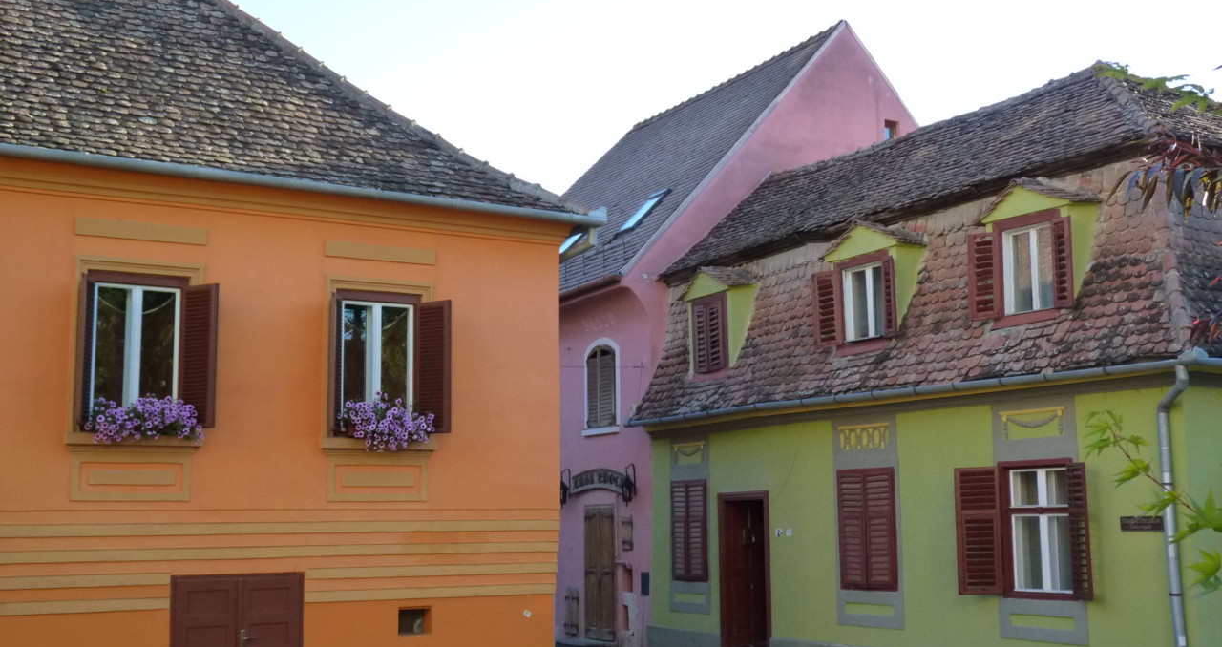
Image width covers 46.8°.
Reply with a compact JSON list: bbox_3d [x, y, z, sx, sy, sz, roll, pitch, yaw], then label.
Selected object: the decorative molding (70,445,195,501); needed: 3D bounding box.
[{"bbox_3d":[-4.230,1.332,12.544,1.049,0.493,0.080,4,-9,-30],"label":"decorative molding"}]

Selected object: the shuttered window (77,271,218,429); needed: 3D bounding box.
[{"bbox_3d":[-4.138,0.248,12.642,1.139,1.417,0.380,4,-9,-30],"label":"shuttered window"}]

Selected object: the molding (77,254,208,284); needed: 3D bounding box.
[{"bbox_3d":[-4.158,-0.474,12.527,1.107,0.170,0.070,4,-9,-30],"label":"molding"}]

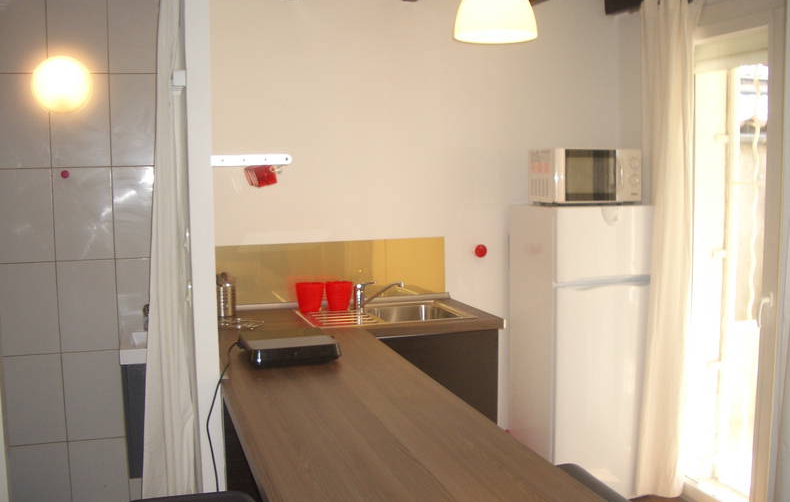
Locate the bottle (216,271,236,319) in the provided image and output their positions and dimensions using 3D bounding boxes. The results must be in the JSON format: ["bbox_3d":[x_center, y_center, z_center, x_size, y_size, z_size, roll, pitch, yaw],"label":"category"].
[{"bbox_3d":[-0.732,0.188,3.443,0.090,0.188,0.090,-2,6,-17],"label":"bottle"}]

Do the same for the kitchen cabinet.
[{"bbox_3d":[0.061,0.747,3.557,0.600,0.884,0.580,-2,6,-17],"label":"kitchen cabinet"}]

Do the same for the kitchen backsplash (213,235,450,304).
[{"bbox_3d":[-0.312,0.098,3.733,1.172,0.282,0.015,-2,6,-17],"label":"kitchen backsplash"}]

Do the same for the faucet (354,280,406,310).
[{"bbox_3d":[-0.064,0.200,3.615,0.234,0.122,0.055,1,6,11],"label":"faucet"}]

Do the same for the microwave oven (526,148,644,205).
[{"bbox_3d":[0.884,-0.348,3.735,0.430,0.250,0.310,-2,6,-12],"label":"microwave oven"}]

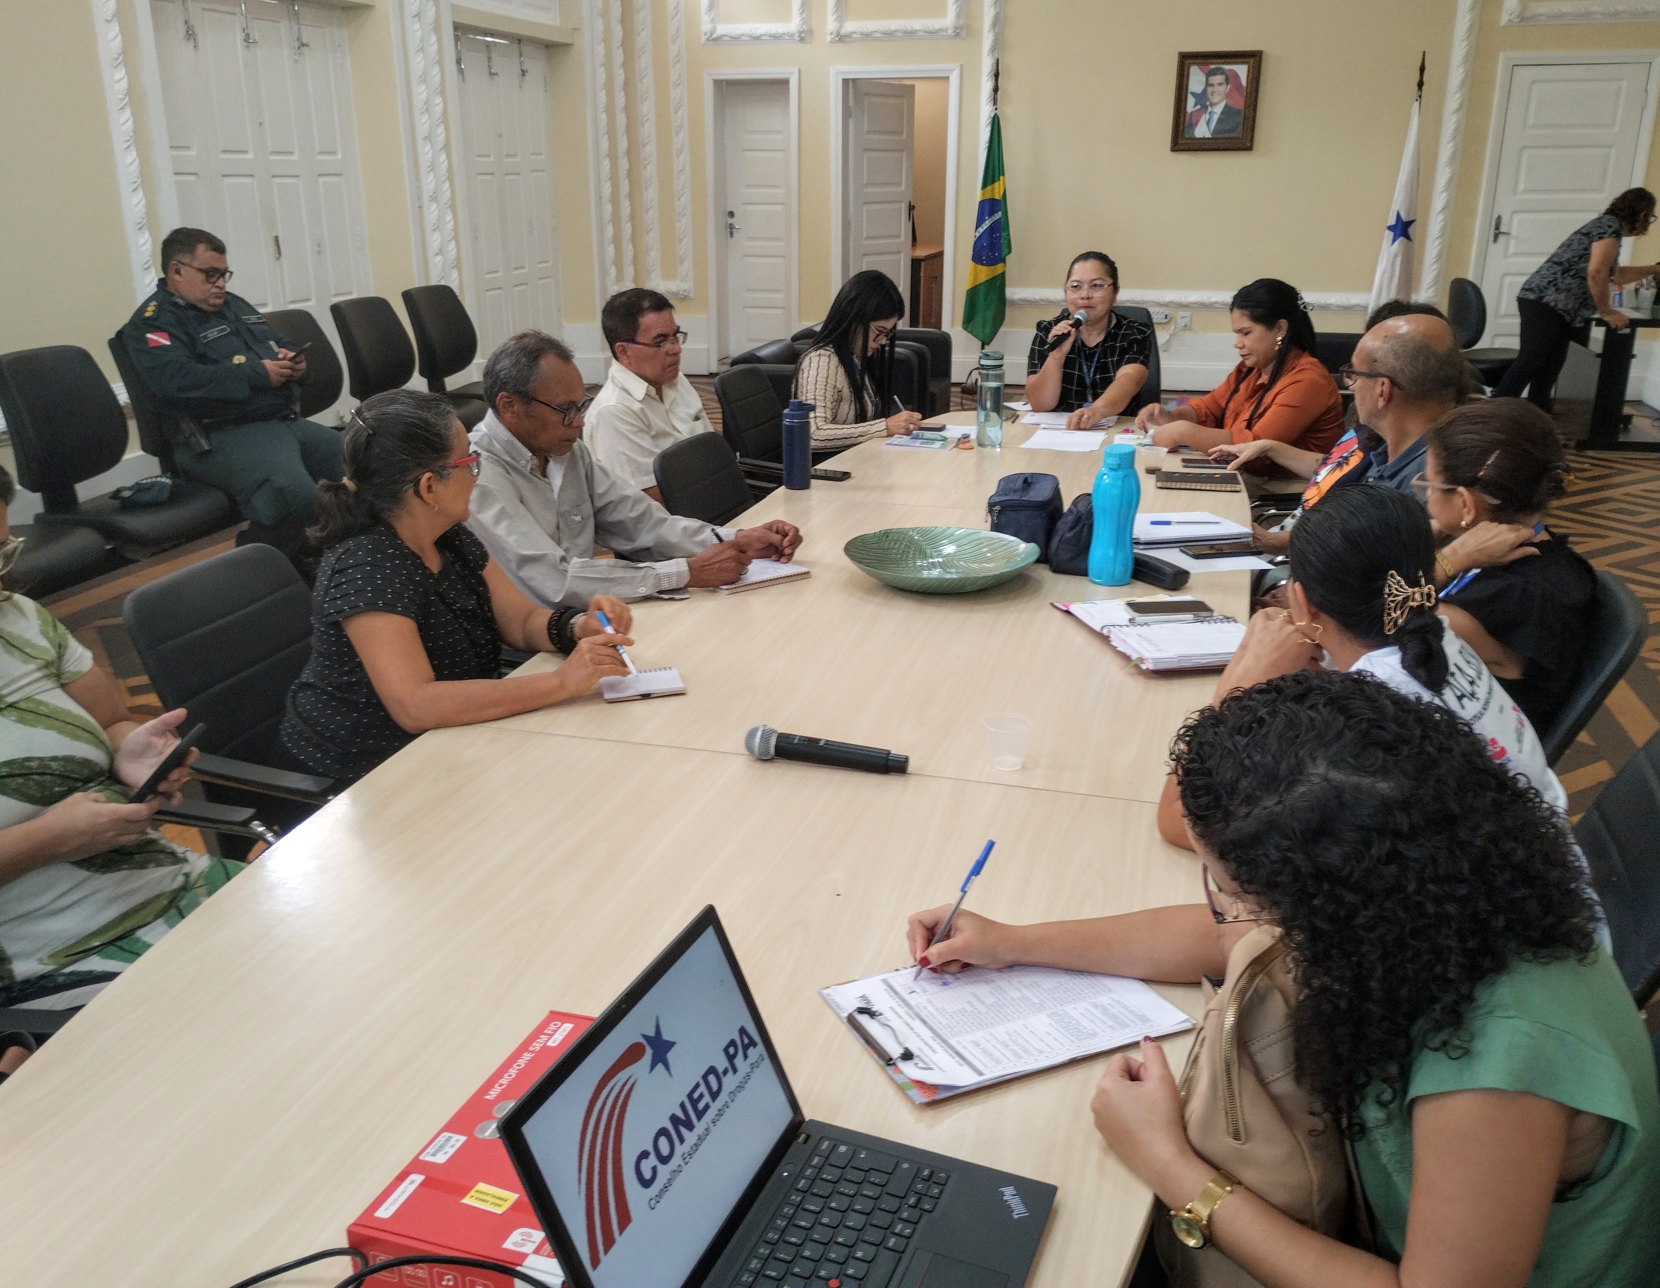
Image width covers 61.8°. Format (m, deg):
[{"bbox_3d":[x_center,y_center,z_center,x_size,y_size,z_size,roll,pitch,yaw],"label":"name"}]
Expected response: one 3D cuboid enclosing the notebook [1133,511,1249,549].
[{"bbox_3d":[0.822,-0.270,3.301,0.282,0.024,0.212,-5,19,-13],"label":"notebook"}]

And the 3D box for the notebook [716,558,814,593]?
[{"bbox_3d":[-0.167,-0.140,2.857,0.216,0.016,0.150,-15,24,-38],"label":"notebook"}]

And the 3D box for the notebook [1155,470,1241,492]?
[{"bbox_3d":[0.985,-0.435,3.729,0.217,0.020,0.155,3,19,8],"label":"notebook"}]

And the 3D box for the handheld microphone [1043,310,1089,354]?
[{"bbox_3d":[0.828,-1.095,4.873,0.245,0.053,0.053,-46,18,-31],"label":"handheld microphone"}]

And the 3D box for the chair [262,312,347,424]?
[{"bbox_3d":[-2.000,-0.866,5.817,0.620,0.970,0.500,4,20,12],"label":"chair"}]

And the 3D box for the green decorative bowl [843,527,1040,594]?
[{"bbox_3d":[0.226,-0.166,2.925,0.410,0.068,0.390,0,19,0],"label":"green decorative bowl"}]

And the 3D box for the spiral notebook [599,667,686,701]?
[{"bbox_3d":[-0.305,0.068,2.245,0.128,0.010,0.112,-5,19,-15],"label":"spiral notebook"}]

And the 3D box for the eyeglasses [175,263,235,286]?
[{"bbox_3d":[-2.080,-1.233,4.600,0.145,0.050,0.145,17,22,8],"label":"eyeglasses"}]

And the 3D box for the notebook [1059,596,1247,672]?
[{"bbox_3d":[0.631,-0.034,2.600,0.282,0.028,0.413,-3,19,-9],"label":"notebook"}]

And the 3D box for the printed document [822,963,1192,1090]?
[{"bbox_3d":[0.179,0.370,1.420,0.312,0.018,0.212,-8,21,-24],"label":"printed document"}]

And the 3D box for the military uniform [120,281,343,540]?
[{"bbox_3d":[-2.053,-0.857,5.111,0.740,0.920,0.590,6,20,16],"label":"military uniform"}]

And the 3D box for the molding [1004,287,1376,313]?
[{"bbox_3d":[2.589,-2.485,10.023,2.902,0.120,0.050,4,19,11],"label":"molding"}]

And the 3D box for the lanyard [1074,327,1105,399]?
[{"bbox_3d":[0.957,-1.027,5.110,0.115,0.265,0.090,4,19,12],"label":"lanyard"}]

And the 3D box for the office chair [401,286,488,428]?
[{"bbox_3d":[-1.757,-1.308,7.160,0.640,0.980,0.500,6,20,16],"label":"office chair"}]

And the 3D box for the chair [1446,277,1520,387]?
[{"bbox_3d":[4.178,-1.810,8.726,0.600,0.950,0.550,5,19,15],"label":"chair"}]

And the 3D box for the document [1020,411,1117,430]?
[{"bbox_3d":[0.810,-0.750,4.661,0.310,0.006,0.260,4,19,11],"label":"document"}]

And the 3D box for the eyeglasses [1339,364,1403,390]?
[{"bbox_3d":[1.253,-0.610,3.122,0.145,0.050,0.145,-17,26,-41],"label":"eyeglasses"}]

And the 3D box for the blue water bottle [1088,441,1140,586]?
[{"bbox_3d":[0.577,-0.261,2.808,0.097,0.276,0.097,0,19,0],"label":"blue water bottle"}]

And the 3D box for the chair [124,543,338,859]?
[{"bbox_3d":[-0.798,0.313,2.511,0.600,0.900,0.570,7,20,20],"label":"chair"}]

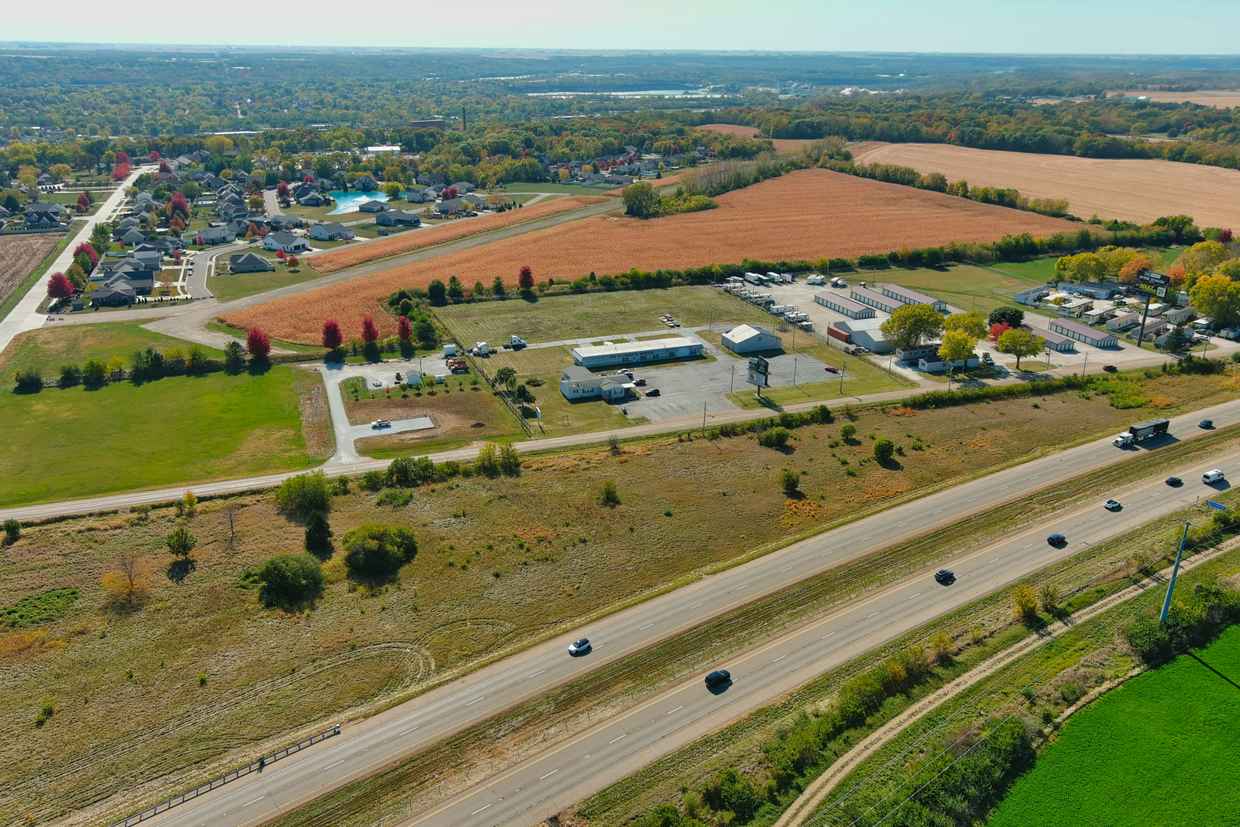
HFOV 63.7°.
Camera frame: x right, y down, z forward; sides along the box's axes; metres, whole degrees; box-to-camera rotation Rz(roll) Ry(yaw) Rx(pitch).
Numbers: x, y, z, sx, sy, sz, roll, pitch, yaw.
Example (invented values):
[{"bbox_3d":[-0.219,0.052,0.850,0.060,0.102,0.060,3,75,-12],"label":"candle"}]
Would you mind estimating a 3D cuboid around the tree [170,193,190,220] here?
[{"bbox_3d":[-261.370,-122.300,593.400,10.730,15.360,10.730,-8,22,-22],"label":"tree"}]

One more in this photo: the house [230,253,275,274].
[{"bbox_3d":[-172.105,-71.036,467.356,19.000,6.900,14.800,-5,21,-16],"label":"house"}]

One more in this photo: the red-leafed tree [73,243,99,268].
[{"bbox_3d":[-247.378,-72.776,462.435,10.800,11.982,10.800,1,20,0],"label":"red-leafed tree"}]

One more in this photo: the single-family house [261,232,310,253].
[{"bbox_3d":[-173.260,-89.540,520.080,22.300,6.400,14.500,13,24,30],"label":"single-family house"}]

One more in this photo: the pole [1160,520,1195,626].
[{"bbox_3d":[101.149,29.973,181.868,0.900,22.400,3.500,-12,24,-31],"label":"pole"}]

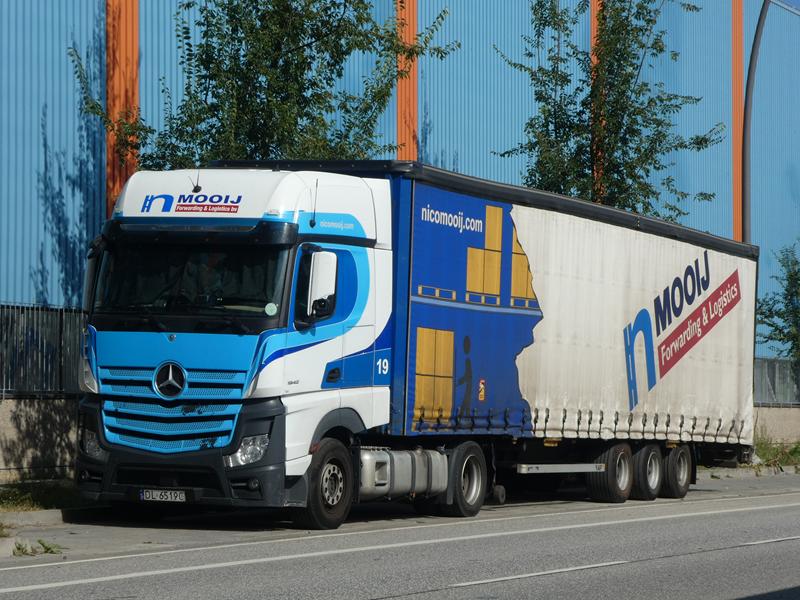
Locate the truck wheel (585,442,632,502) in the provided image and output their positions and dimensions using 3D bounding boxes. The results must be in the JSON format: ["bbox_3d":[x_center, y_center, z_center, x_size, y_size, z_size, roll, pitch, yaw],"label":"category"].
[{"bbox_3d":[2.907,2.384,33.954,0.400,0.855,0.855,1,-2,24],"label":"truck wheel"}]

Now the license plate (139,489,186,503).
[{"bbox_3d":[-2.388,1.975,24.682,0.520,0.114,0.020,1,-2,24],"label":"license plate"}]

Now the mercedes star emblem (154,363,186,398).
[{"bbox_3d":[-2.322,0.819,24.777,0.365,0.365,0.050,1,-2,24],"label":"mercedes star emblem"}]

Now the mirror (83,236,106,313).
[{"bbox_3d":[-3.241,-0.212,25.926,0.250,0.700,0.160,0,-3,43],"label":"mirror"}]

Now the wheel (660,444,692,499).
[{"bbox_3d":[3.994,2.507,36.356,0.400,0.855,0.855,1,-2,24],"label":"wheel"}]

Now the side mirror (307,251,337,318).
[{"bbox_3d":[-0.789,-0.142,24.845,0.270,0.680,0.180,2,-2,11],"label":"side mirror"}]

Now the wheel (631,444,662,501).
[{"bbox_3d":[3.451,2.445,35.155,0.400,0.855,0.855,1,-2,24],"label":"wheel"}]

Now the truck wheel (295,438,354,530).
[{"bbox_3d":[-0.828,1.916,25.614,0.340,0.950,0.950,1,-2,24],"label":"truck wheel"}]

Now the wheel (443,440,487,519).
[{"bbox_3d":[0.695,2.111,29.003,0.340,0.910,0.910,1,-2,24],"label":"wheel"}]

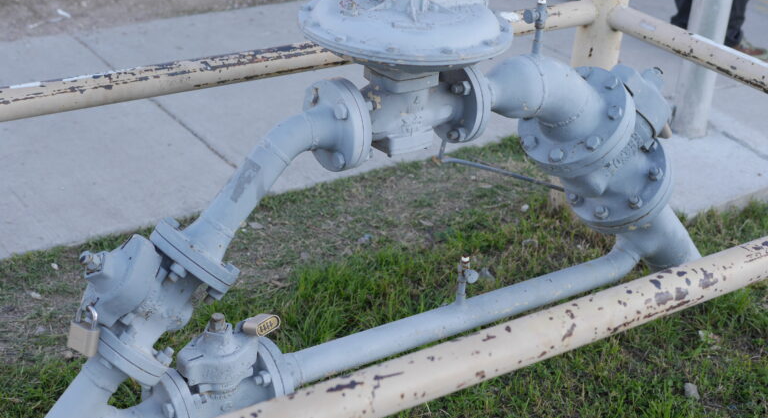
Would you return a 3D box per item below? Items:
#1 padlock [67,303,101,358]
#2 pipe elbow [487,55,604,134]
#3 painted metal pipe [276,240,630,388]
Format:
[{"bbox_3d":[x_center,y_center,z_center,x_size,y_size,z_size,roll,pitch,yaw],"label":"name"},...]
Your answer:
[{"bbox_3d":[-0.470,0.191,1.735,0.050,0.081,0.026,18,27,6],"label":"padlock"},{"bbox_3d":[0.294,-0.209,2.090,0.260,0.176,0.117,-14,32,-30],"label":"pipe elbow"},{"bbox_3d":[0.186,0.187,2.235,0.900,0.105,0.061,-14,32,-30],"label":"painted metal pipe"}]

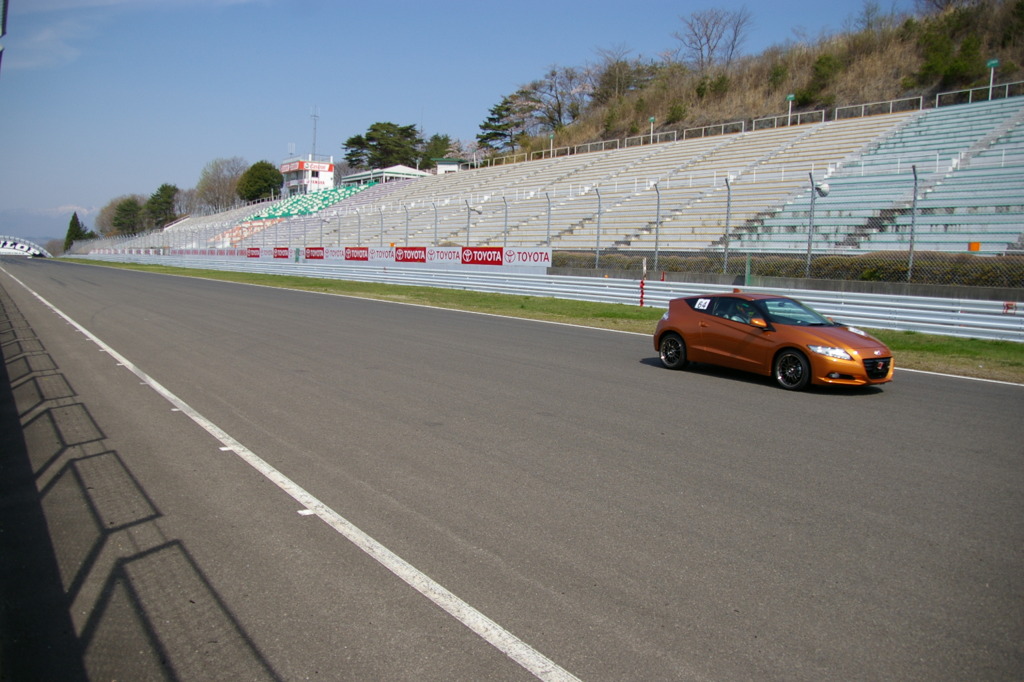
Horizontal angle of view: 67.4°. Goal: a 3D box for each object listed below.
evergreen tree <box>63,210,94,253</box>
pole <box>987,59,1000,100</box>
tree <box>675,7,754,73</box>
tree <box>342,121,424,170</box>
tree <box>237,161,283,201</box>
[{"bbox_3d":[-138.960,-34.753,246.142,9.300,14.000,8.800,-3,7,-29],"label":"evergreen tree"},{"bbox_3d":[27.484,-14.912,44.093,0.250,2.450,0.600,-4,8,-35],"label":"pole"},{"bbox_3d":[23.104,-34.175,88.721,8.800,8.600,8.000,2,7,14],"label":"tree"},{"bbox_3d":[-24.115,-33.576,143.191,15.000,14.000,13.000,0,7,-9],"label":"tree"},{"bbox_3d":[-58.014,-36.040,176.764,11.200,10.600,10.800,-1,7,-18],"label":"tree"}]

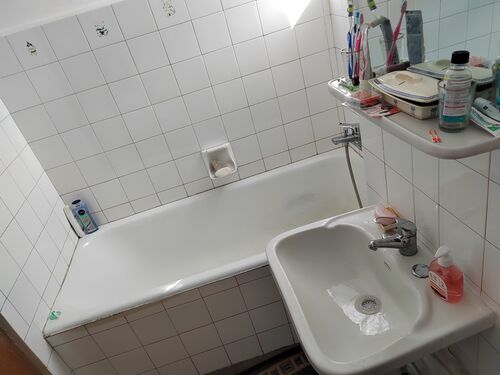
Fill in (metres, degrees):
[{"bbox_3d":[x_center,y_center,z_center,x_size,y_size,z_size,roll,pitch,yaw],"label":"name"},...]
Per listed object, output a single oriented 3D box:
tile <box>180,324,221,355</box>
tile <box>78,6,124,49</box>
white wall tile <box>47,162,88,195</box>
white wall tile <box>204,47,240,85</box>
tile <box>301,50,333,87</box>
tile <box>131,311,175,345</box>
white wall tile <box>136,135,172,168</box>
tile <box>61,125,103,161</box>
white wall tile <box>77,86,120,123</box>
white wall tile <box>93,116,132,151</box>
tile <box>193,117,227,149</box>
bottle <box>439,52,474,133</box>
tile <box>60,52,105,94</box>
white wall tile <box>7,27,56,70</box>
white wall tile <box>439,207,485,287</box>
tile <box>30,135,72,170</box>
[{"bbox_3d":[-0.205,0.647,1.414,0.150,0.150,0.010,-18,28,-3],"label":"tile"},{"bbox_3d":[-0.635,-0.689,1.418,0.150,0.145,0.010,-18,28,-3],"label":"tile"},{"bbox_3d":[-0.918,-0.046,1.675,0.149,0.147,0.010,-18,27,-2],"label":"white wall tile"},{"bbox_3d":[-0.133,-0.579,1.589,0.151,0.148,0.010,-18,27,-2],"label":"white wall tile"},{"bbox_3d":[0.338,-0.596,1.683,0.150,0.150,0.010,-18,28,-2],"label":"tile"},{"bbox_3d":[-0.388,0.566,1.341,0.149,0.147,0.010,-18,27,-2],"label":"tile"},{"bbox_3d":[-0.491,-0.187,1.708,0.150,0.149,0.010,-18,27,-2],"label":"white wall tile"},{"bbox_3d":[-0.813,-0.218,1.615,0.149,0.147,0.010,-18,27,-2],"label":"tile"},{"bbox_3d":[-0.702,-0.385,1.546,0.150,0.148,0.009,-18,27,-2],"label":"white wall tile"},{"bbox_3d":[-0.669,-0.265,1.621,0.149,0.147,0.010,-18,27,-2],"label":"white wall tile"},{"bbox_3d":[-0.202,-0.281,1.728,0.150,0.150,0.010,-18,28,-2],"label":"tile"},{"bbox_3d":[0.373,-0.171,0.599,0.055,0.139,0.055,-15,29,-4],"label":"bottle"},{"bbox_3d":[-0.740,-0.509,1.479,0.150,0.148,0.009,-18,27,-2],"label":"tile"},{"bbox_3d":[-0.920,-0.596,1.403,0.150,0.145,0.010,-18,28,-3],"label":"white wall tile"},{"bbox_3d":[0.507,0.141,0.806,0.010,0.150,0.150,-17,28,-1],"label":"white wall tile"},{"bbox_3d":[-0.962,-0.172,1.624,0.150,0.150,0.010,-18,28,-2],"label":"tile"}]

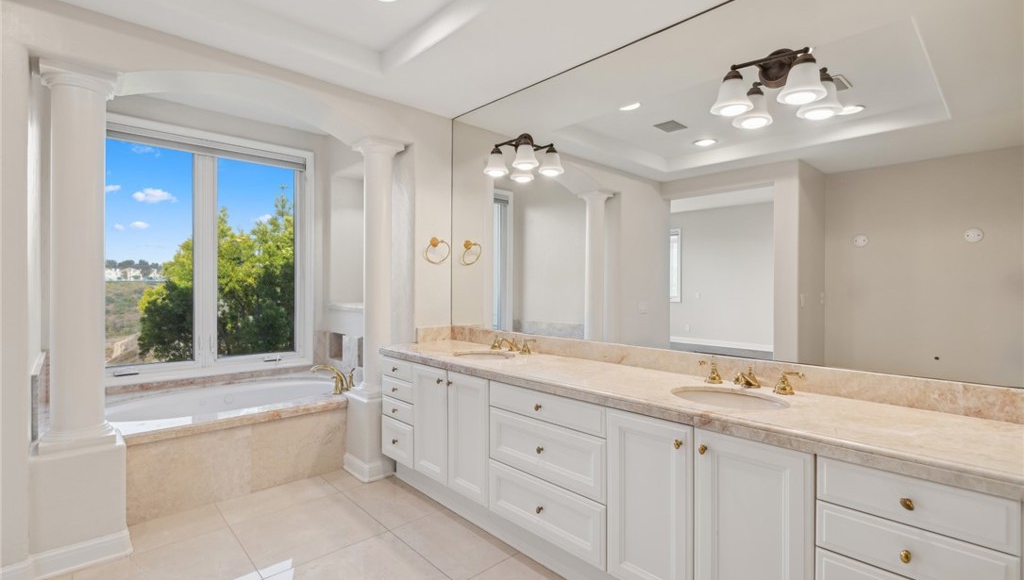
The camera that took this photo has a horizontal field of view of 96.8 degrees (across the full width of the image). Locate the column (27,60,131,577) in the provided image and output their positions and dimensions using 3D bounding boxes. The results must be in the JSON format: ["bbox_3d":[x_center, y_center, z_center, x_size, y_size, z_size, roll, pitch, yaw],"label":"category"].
[{"bbox_3d":[-1.957,0.116,2.070,0.314,2.177,0.320,0,1,-44],"label":"column"}]

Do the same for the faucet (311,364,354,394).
[{"bbox_3d":[-1.304,0.630,3.303,0.277,0.194,0.314,0,0,1],"label":"faucet"}]

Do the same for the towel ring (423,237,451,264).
[{"bbox_3d":[-0.516,-0.282,3.164,0.178,0.182,0.074,0,1,-44],"label":"towel ring"}]

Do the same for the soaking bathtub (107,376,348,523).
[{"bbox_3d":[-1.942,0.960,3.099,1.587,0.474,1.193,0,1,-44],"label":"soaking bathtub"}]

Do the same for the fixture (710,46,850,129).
[{"bbox_3d":[0.950,-0.798,1.695,0.203,0.252,0.396,0,1,-44],"label":"fixture"}]

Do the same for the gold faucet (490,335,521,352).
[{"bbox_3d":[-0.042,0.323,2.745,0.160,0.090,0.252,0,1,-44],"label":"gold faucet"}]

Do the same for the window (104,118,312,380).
[{"bbox_3d":[-2.359,-0.277,3.494,1.624,1.876,0.098,0,1,-44],"label":"window"}]

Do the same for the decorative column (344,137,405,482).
[{"bbox_3d":[-0.909,0.111,3.074,0.320,2.177,0.320,0,1,-44],"label":"decorative column"}]

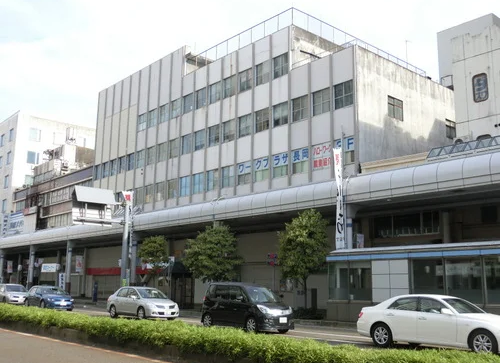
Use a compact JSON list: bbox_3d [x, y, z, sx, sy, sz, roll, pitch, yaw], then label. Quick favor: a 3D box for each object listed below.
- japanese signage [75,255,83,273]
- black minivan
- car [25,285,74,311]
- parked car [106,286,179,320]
[{"bbox_3d":[-15.164,7.315,49.824,0.580,1.470,0.060,10,-14,-40],"label":"japanese signage"},{"bbox_3d":[-0.097,4.528,20.406,1.660,1.765,3.710,10,-14,-40],"label":"black minivan"},{"bbox_3d":[-12.660,7.330,35.588,1.840,1.460,4.265,10,-14,-40],"label":"car"},{"bbox_3d":[-5.102,5.768,26.828,1.735,1.535,4.395,10,-14,-40],"label":"parked car"}]

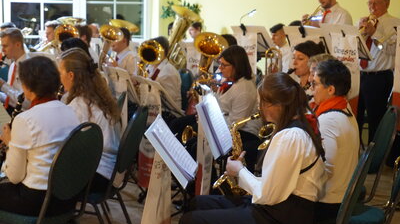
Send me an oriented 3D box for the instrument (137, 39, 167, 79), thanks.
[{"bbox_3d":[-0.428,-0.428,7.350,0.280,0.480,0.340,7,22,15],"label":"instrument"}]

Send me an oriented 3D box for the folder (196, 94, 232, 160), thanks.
[{"bbox_3d":[0.082,0.082,4.580,0.060,0.310,0.440,-19,3,15],"label":"folder"}]

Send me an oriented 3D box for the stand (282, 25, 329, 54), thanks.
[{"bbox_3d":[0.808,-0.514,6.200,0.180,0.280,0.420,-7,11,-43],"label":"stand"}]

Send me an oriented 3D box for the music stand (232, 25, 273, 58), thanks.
[{"bbox_3d":[0.459,-0.137,7.670,0.500,1.300,0.450,8,10,43],"label":"music stand"}]

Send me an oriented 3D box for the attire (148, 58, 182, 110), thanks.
[{"bbox_3d":[-0.338,-0.239,7.500,0.330,0.560,0.430,-7,11,-43],"label":"attire"}]

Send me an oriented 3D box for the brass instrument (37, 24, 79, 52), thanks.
[{"bbox_3d":[-1.380,-0.590,8.350,0.300,0.660,0.360,-5,38,-26],"label":"brass instrument"}]

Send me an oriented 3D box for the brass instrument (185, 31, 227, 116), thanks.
[{"bbox_3d":[0.061,-0.336,6.750,0.340,0.660,0.340,22,25,29],"label":"brass instrument"}]

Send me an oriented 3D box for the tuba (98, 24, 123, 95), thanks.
[{"bbox_3d":[-0.870,-0.490,7.900,0.270,0.660,0.320,3,28,-30],"label":"tuba"}]

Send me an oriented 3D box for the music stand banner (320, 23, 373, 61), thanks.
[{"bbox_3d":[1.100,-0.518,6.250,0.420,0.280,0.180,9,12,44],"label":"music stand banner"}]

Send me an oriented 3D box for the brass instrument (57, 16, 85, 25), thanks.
[{"bbox_3d":[-1.620,-0.680,10.200,0.380,0.920,0.420,-1,11,-28],"label":"brass instrument"}]

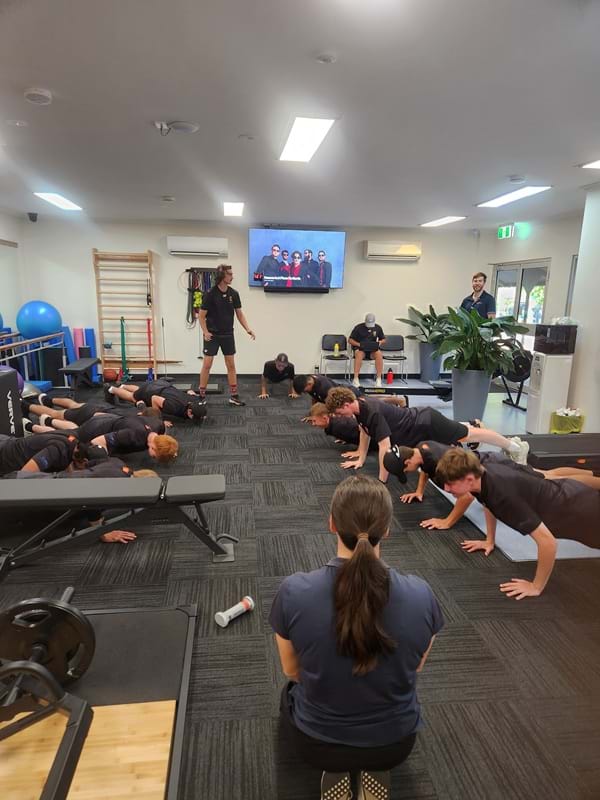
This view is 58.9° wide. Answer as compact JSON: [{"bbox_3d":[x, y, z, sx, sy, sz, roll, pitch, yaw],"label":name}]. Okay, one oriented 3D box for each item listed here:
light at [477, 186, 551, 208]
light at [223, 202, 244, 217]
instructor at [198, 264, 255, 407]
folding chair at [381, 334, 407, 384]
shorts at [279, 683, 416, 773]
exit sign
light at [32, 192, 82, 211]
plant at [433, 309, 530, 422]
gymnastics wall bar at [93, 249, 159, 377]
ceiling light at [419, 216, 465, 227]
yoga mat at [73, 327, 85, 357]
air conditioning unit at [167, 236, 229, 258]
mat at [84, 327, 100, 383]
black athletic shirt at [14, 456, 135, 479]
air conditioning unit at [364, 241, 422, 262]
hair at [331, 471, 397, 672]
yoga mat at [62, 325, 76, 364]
[{"bbox_3d":[2.481,-2.388,6.257,0.290,0.050,1.200,-1,11,-7],"label":"light"},{"bbox_3d":[-0.936,-2.702,7.538,0.290,0.050,1.200,-1,11,-7],"label":"light"},{"bbox_3d":[-1.001,-0.889,7.374,0.680,1.900,0.420,-6,13,-32],"label":"instructor"},{"bbox_3d":[1.630,-0.719,9.468,0.480,0.810,0.500,0,12,-7],"label":"folding chair"},{"bbox_3d":[0.149,0.972,1.759,0.430,0.280,0.420,1,12,2],"label":"shorts"},{"bbox_3d":[3.178,-2.597,8.188,0.060,0.200,0.400,-1,11,-7],"label":"exit sign"},{"bbox_3d":[-3.205,-2.658,7.116,0.300,0.050,1.220,0,12,-7],"label":"light"},{"bbox_3d":[2.245,-0.443,6.663,1.130,1.420,1.100,-1,11,-7],"label":"plant"},{"bbox_3d":[-2.945,-1.412,9.034,0.960,2.190,0.170,0,12,-7],"label":"gymnastics wall bar"},{"bbox_3d":[2.257,-2.830,8.432,0.290,0.050,1.200,-1,11,-7],"label":"ceiling light"},{"bbox_3d":[-3.679,-0.749,8.951,0.155,0.910,0.155,-9,-4,-5],"label":"yoga mat"},{"bbox_3d":[-1.682,-2.542,8.862,0.980,0.310,0.230,-1,11,-7],"label":"air conditioning unit"},{"bbox_3d":[-3.494,-0.750,8.973,0.155,0.910,0.155,-8,-4,-5],"label":"mat"},{"bbox_3d":[-1.525,0.588,3.594,0.700,0.280,0.500,-2,11,2],"label":"black athletic shirt"},{"bbox_3d":[1.622,-2.598,9.296,0.950,0.310,0.240,0,12,-7],"label":"air conditioning unit"},{"bbox_3d":[0.176,0.514,1.605,0.190,0.550,0.240,1,12,2],"label":"hair"},{"bbox_3d":[-3.790,-0.722,8.772,0.150,0.930,0.150,-8,3,-6],"label":"yoga mat"}]

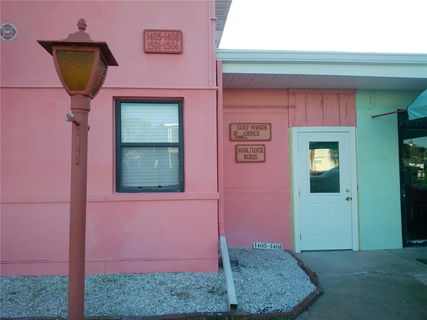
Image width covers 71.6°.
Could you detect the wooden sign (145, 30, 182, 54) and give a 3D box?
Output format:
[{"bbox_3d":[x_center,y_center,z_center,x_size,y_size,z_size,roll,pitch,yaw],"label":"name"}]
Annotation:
[{"bbox_3d":[-0.682,-1.607,4.035,0.520,0.335,0.040,-1,-2,-4],"label":"wooden sign"}]

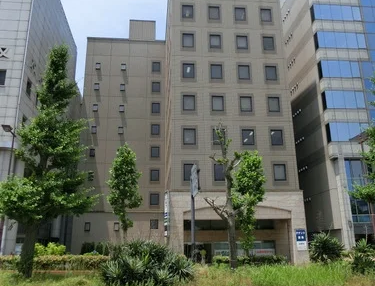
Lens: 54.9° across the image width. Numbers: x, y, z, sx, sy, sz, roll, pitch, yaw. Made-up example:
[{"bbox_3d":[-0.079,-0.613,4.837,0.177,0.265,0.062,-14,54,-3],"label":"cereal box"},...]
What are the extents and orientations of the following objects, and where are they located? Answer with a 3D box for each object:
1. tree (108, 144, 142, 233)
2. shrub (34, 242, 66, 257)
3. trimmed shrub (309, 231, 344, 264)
[{"bbox_3d":[-4.561,4.363,25.017,2.360,8.870,2.360,1,-17,-4],"label":"tree"},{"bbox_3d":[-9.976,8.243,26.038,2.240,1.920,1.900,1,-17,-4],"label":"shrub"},{"bbox_3d":[7.743,5.998,19.774,1.860,2.130,1.810,1,-17,-4],"label":"trimmed shrub"}]

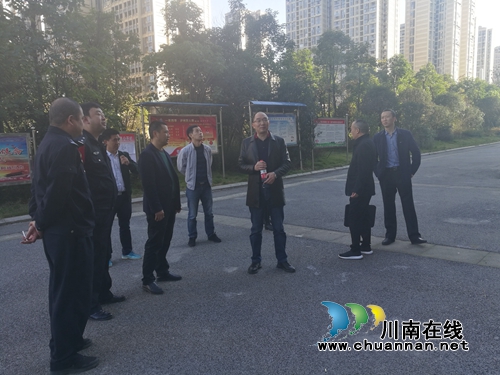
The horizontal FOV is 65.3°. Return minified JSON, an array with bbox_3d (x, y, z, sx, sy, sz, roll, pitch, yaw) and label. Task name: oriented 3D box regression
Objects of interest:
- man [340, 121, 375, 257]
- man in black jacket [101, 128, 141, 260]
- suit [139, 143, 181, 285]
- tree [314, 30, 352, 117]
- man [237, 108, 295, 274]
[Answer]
[{"bbox_3d":[1.328,0.026,4.802,0.440,1.650,0.500,0,6,14],"label":"man"},{"bbox_3d":[-1.652,0.106,4.887,0.540,1.660,0.380,-7,8,-40],"label":"man in black jacket"},{"bbox_3d":[-0.907,0.255,3.903,0.340,1.420,0.500,1,7,28],"label":"suit"},{"bbox_3d":[5.501,-6.132,25.559,2.700,8.400,2.700,-2,6,0],"label":"tree"},{"bbox_3d":[0.182,0.062,4.316,0.600,1.750,0.380,-2,6,-2],"label":"man"}]

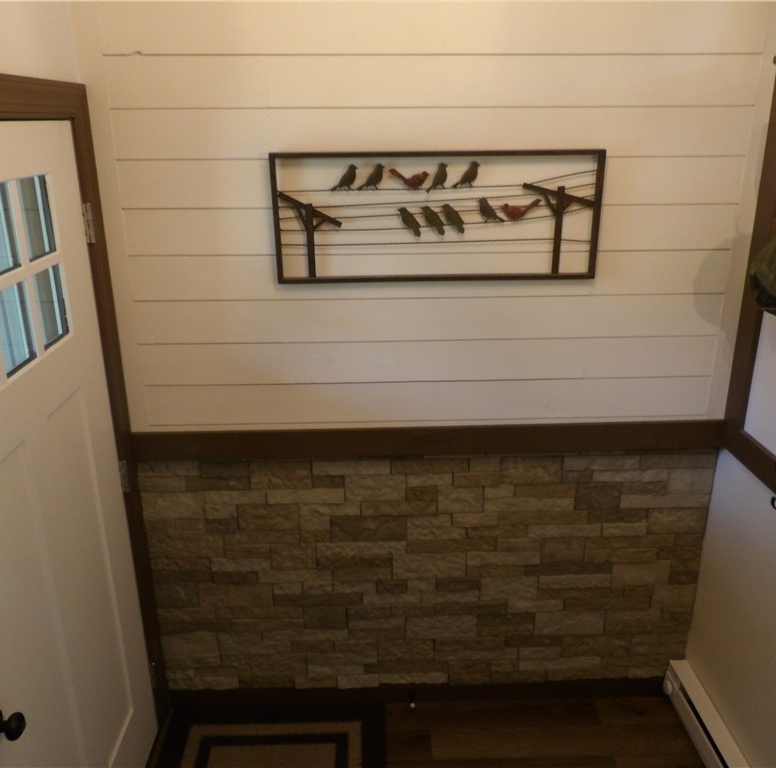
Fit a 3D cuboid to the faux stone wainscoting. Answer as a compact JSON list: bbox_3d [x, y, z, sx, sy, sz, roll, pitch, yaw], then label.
[{"bbox_3d":[0.142,0.661,2.428,1.872,0.926,0.032,-1,20,-2],"label":"faux stone wainscoting"}]

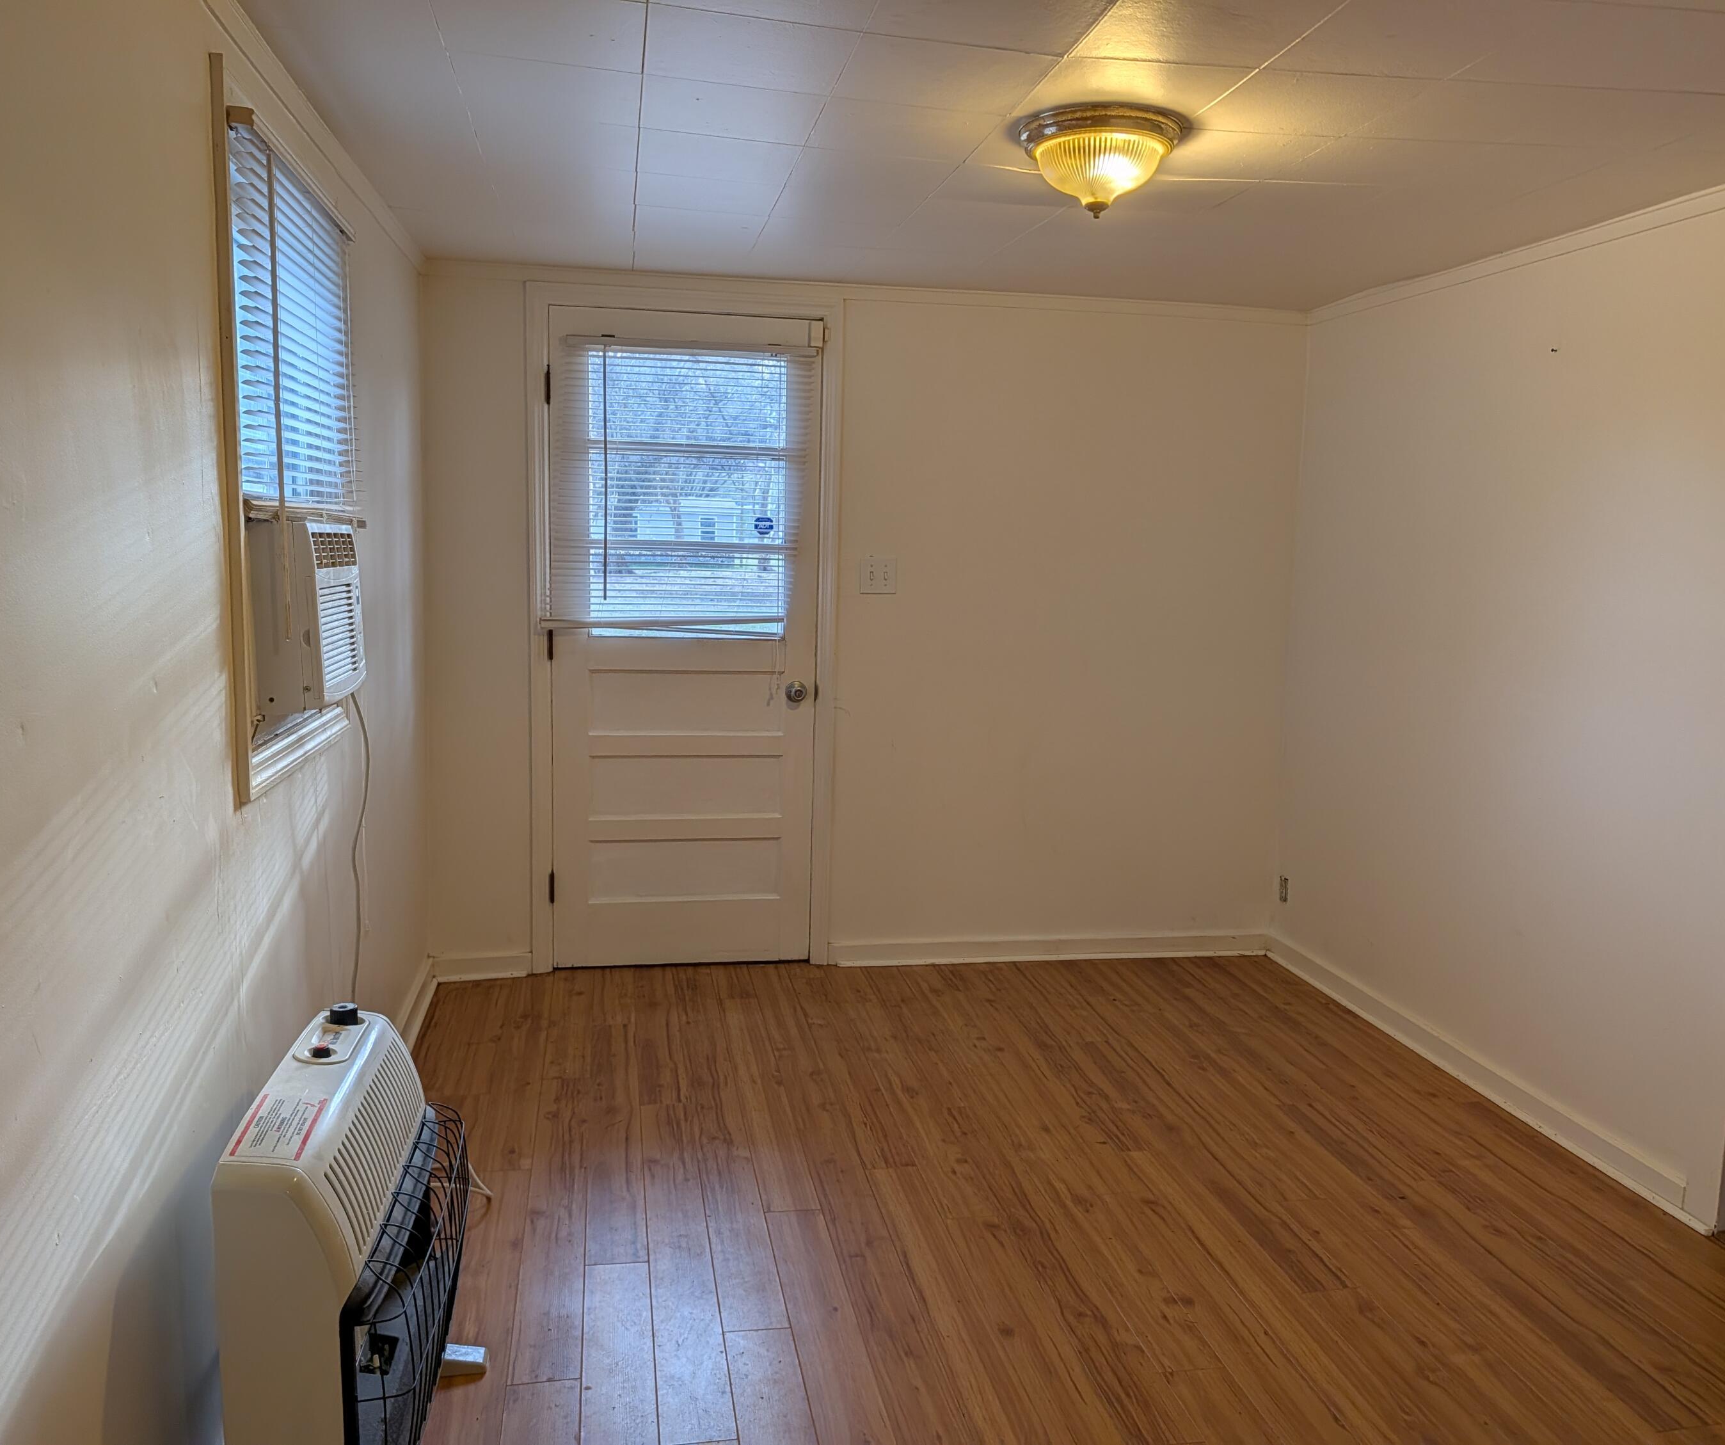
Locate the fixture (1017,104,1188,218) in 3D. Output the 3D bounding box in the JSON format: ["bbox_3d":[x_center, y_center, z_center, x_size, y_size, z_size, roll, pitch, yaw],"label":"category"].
[{"bbox_3d":[0.440,-1.025,2.483,0.300,0.160,0.300,0,8,-10],"label":"fixture"}]

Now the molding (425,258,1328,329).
[{"bbox_3d":[0.095,-1.315,4.086,2.780,0.048,0.025,0,8,-10],"label":"molding"}]

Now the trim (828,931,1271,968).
[{"bbox_3d":[0.652,0.766,4.486,1.540,0.085,0.025,0,8,-10],"label":"trim"}]

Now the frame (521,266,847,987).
[{"bbox_3d":[-0.554,-0.248,4.165,0.950,2.120,0.100,0,8,-10],"label":"frame"}]

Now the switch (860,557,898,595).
[{"bbox_3d":[0.053,-0.461,4.207,0.114,0.114,0.014,0,8,-10],"label":"switch"}]

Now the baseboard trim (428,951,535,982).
[{"bbox_3d":[-1.186,0.765,4.153,0.300,0.085,0.025,0,8,-10],"label":"baseboard trim"}]

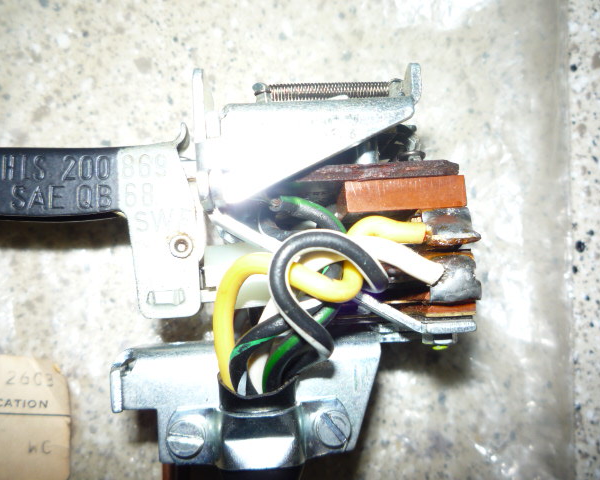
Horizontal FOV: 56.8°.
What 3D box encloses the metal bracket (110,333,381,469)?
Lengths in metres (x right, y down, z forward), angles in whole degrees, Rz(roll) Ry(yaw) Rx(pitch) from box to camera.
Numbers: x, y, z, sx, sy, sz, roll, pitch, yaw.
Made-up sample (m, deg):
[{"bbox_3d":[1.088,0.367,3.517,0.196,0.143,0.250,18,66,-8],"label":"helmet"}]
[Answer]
[{"bbox_3d":[-0.009,0.026,0.090,0.044,0.013,0.021,0,87,0],"label":"metal bracket"}]

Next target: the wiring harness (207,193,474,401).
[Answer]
[{"bbox_3d":[0.008,0.008,0.085,0.041,0.019,0.032,0,87,0],"label":"wiring harness"}]

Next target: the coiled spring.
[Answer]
[{"bbox_3d":[0.005,-0.024,0.090,0.021,0.003,0.003,-1,90,0],"label":"coiled spring"}]

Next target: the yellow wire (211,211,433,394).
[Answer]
[{"bbox_3d":[0.004,0.010,0.084,0.034,0.013,0.029,0,87,0],"label":"yellow wire"}]

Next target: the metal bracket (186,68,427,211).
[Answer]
[{"bbox_3d":[0.001,-0.017,0.091,0.037,0.013,0.024,0,87,0],"label":"metal bracket"}]

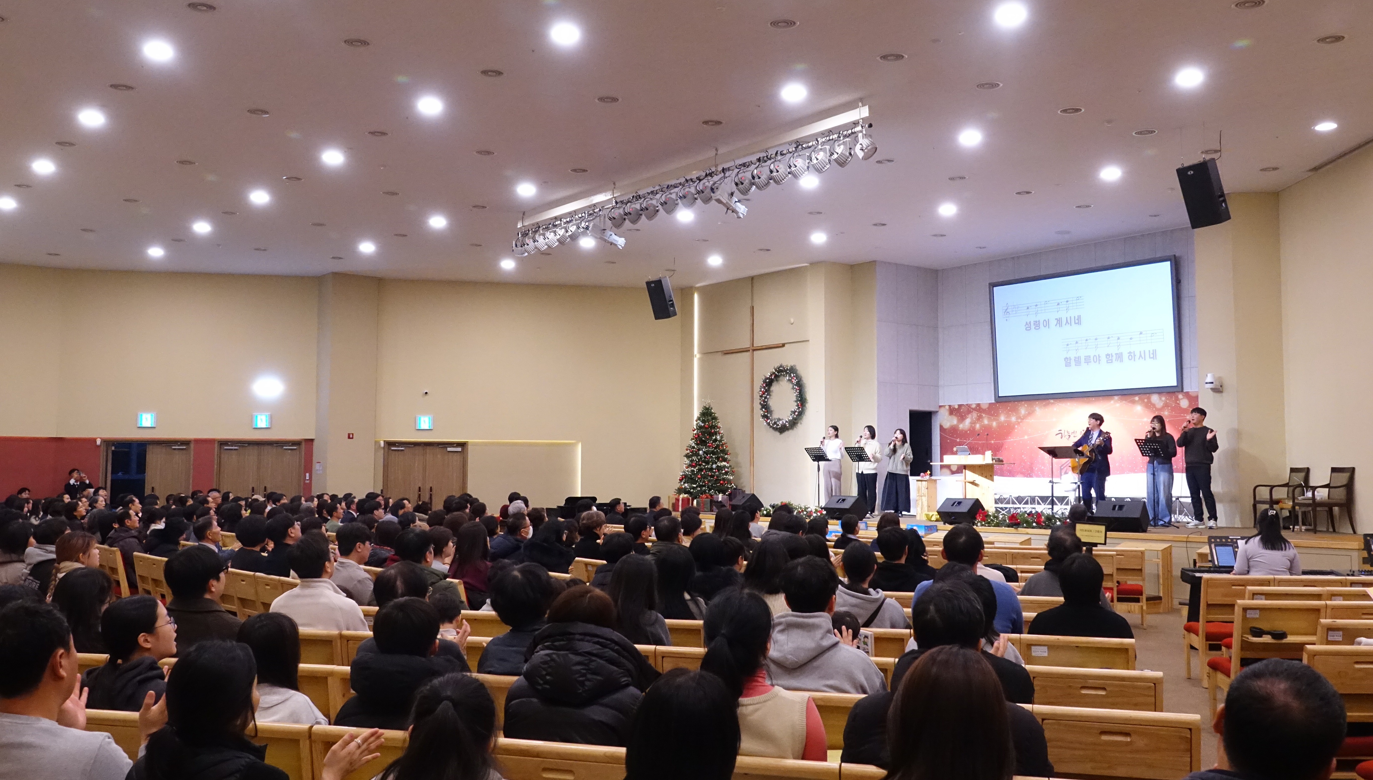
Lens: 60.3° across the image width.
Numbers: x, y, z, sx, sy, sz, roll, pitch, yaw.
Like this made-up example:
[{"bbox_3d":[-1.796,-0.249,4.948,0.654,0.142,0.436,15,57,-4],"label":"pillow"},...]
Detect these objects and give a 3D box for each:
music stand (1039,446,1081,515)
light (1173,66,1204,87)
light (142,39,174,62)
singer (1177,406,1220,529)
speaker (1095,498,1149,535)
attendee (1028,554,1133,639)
[{"bbox_3d":[5.944,1.484,18.541,0.460,1.217,0.600,4,-6,-44],"label":"music stand"},{"bbox_3d":[5.258,-3.264,12.361,0.260,0.110,0.260,3,-5,-36],"label":"light"},{"bbox_3d":[-5.120,-3.308,11.447,0.260,0.100,0.260,3,-5,-37],"label":"light"},{"bbox_3d":[7.268,1.103,16.814,0.570,1.710,0.420,-3,-6,38],"label":"singer"},{"bbox_3d":[5.653,1.653,15.435,0.670,0.390,0.390,-3,-6,40],"label":"speaker"},{"bbox_3d":[1.993,1.401,5.949,0.500,1.175,0.760,-1,-4,19],"label":"attendee"}]

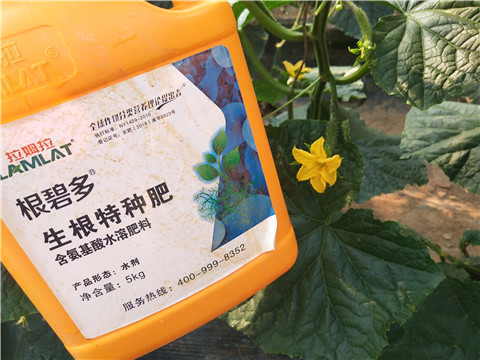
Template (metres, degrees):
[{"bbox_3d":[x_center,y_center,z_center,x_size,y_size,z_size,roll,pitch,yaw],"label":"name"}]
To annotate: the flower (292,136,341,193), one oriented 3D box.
[{"bbox_3d":[0.071,-0.014,0.385,0.046,0.051,0.030,1,5,21],"label":"flower"}]

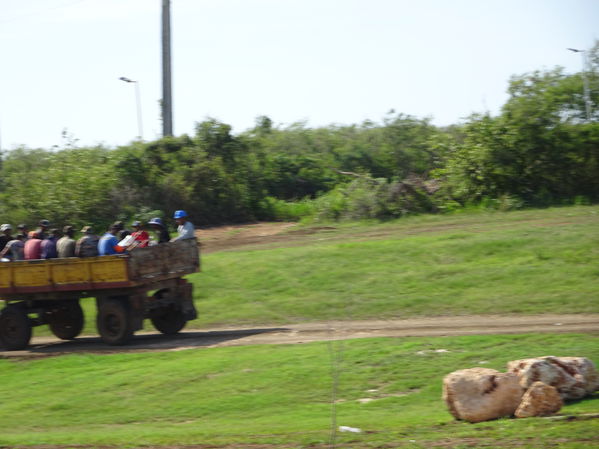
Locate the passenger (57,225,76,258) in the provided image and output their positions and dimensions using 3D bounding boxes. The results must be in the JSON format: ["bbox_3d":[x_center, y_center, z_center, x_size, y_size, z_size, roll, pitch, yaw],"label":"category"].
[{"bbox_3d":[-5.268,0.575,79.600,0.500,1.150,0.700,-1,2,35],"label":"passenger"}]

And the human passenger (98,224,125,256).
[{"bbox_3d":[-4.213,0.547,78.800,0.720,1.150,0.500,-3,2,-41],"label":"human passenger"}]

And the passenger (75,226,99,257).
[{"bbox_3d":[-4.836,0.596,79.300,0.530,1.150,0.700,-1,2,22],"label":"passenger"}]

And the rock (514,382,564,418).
[{"bbox_3d":[3.744,2.741,54.200,0.740,0.580,0.600,-2,1,6],"label":"rock"}]

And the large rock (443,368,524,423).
[{"bbox_3d":[2.909,2.688,54.400,1.270,0.840,0.950,-2,1,11],"label":"large rock"}]

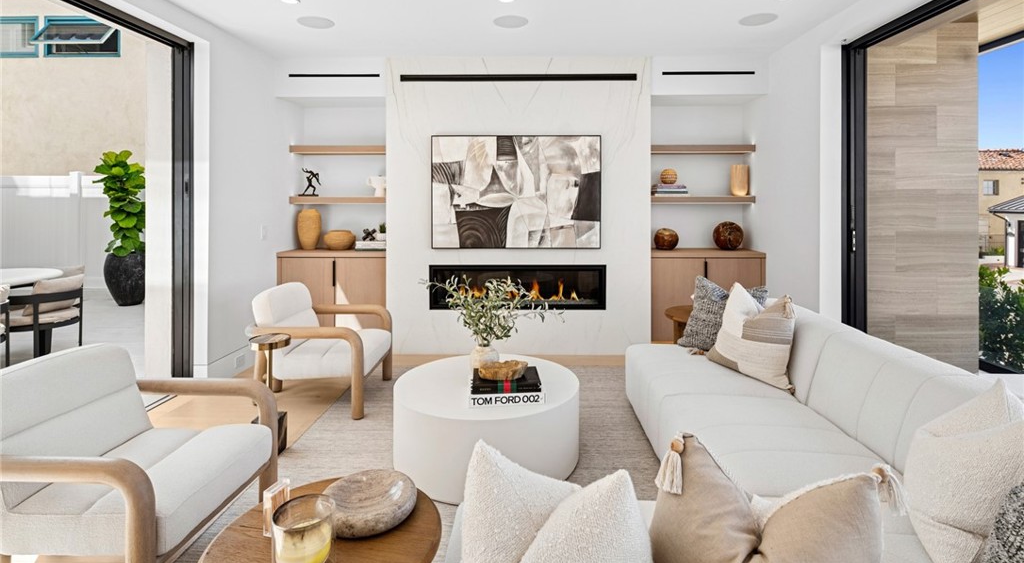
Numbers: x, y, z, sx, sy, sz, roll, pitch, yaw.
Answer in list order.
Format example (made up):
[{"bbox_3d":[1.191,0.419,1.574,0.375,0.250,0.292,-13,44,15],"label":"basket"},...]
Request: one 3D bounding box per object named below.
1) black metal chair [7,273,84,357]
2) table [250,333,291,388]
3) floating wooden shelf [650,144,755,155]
[{"bbox_3d":[-4.060,0.345,4.170,0.560,0.750,0.560,0,6,2],"label":"black metal chair"},{"bbox_3d":[-1.352,0.633,2.705,0.203,0.640,0.203,0,6,2],"label":"table"},{"bbox_3d":[1.845,-1.324,4.865,1.090,0.075,0.270,0,6,2],"label":"floating wooden shelf"}]

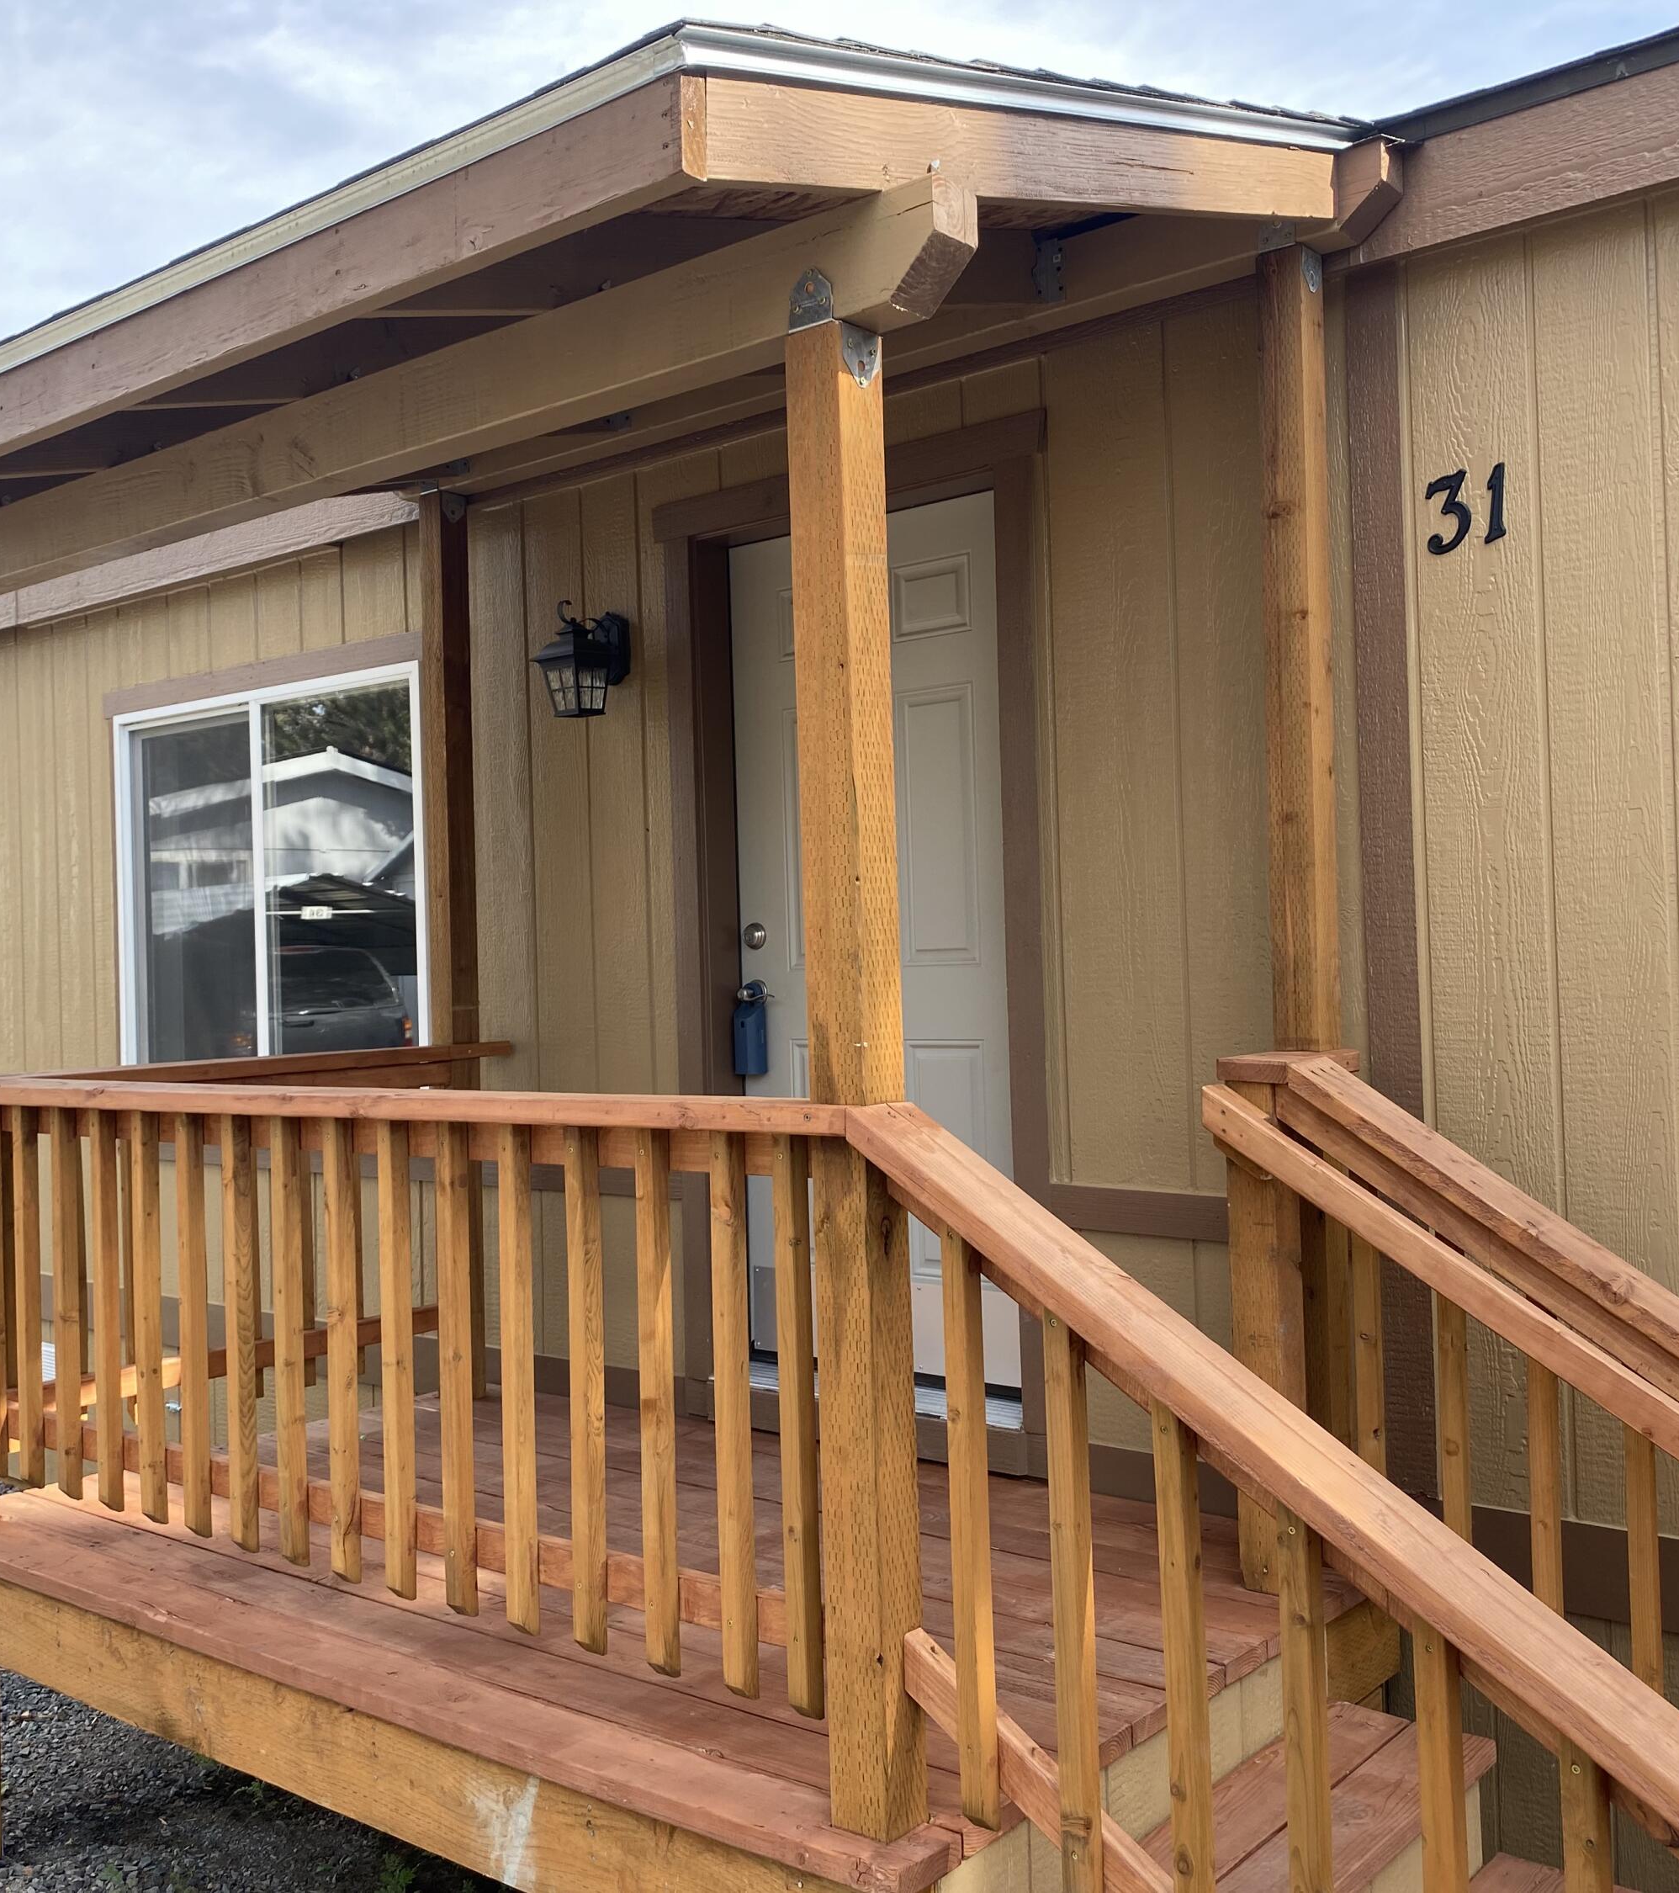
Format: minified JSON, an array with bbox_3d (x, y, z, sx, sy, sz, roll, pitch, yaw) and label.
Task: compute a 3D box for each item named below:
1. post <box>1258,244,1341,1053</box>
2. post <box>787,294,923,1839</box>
[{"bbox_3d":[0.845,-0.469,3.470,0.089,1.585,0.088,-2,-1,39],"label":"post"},{"bbox_3d":[0.024,0.163,2.467,0.090,1.940,0.090,-2,-1,39],"label":"post"}]

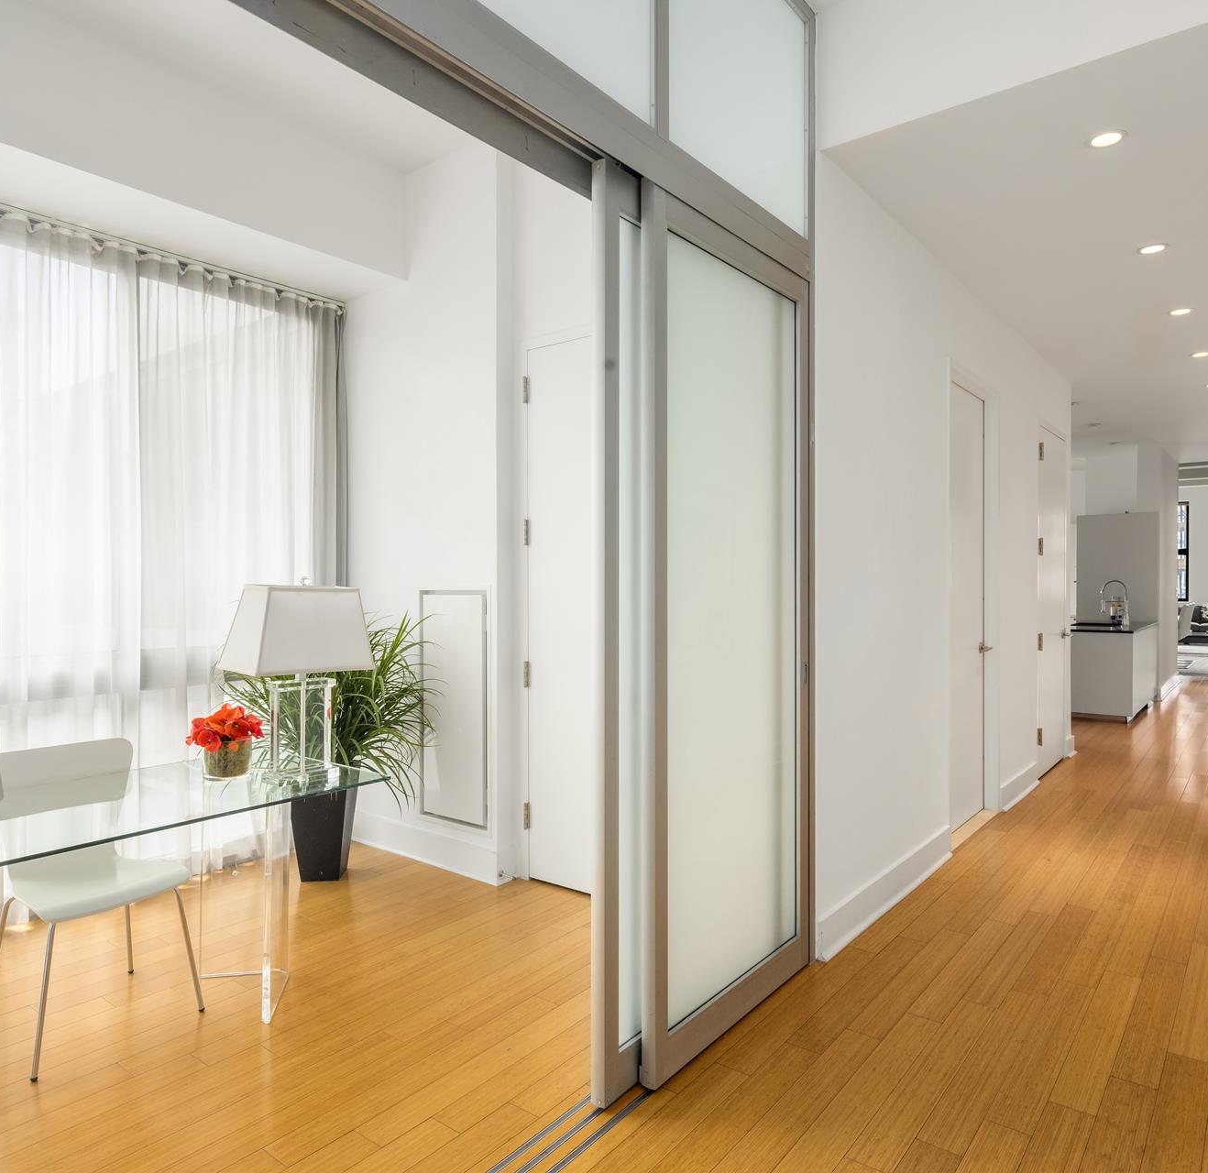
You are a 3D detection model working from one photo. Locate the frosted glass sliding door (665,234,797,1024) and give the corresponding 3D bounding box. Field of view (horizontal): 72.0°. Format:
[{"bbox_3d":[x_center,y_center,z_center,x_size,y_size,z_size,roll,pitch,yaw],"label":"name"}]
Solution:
[{"bbox_3d":[0.404,0.133,2.608,0.055,2.340,0.880,0,0,39],"label":"frosted glass sliding door"}]

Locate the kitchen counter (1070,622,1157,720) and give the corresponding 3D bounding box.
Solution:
[{"bbox_3d":[5.310,0.866,8.836,0.800,0.910,2.000,0,0,39],"label":"kitchen counter"}]

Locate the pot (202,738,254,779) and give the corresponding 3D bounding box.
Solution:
[{"bbox_3d":[-1.270,0.575,2.806,0.165,0.115,0.165,0,0,0],"label":"pot"}]

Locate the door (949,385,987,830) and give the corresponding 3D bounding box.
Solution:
[{"bbox_3d":[1.996,0.128,4.675,0.050,2.430,0.900,0,0,39],"label":"door"}]

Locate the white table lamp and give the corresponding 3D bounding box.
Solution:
[{"bbox_3d":[-0.997,0.304,2.736,0.400,0.655,0.335,0,0,-41],"label":"white table lamp"}]

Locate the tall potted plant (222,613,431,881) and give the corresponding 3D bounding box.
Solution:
[{"bbox_3d":[-1.256,0.738,3.877,0.950,1.236,0.880,0,0,-6],"label":"tall potted plant"}]

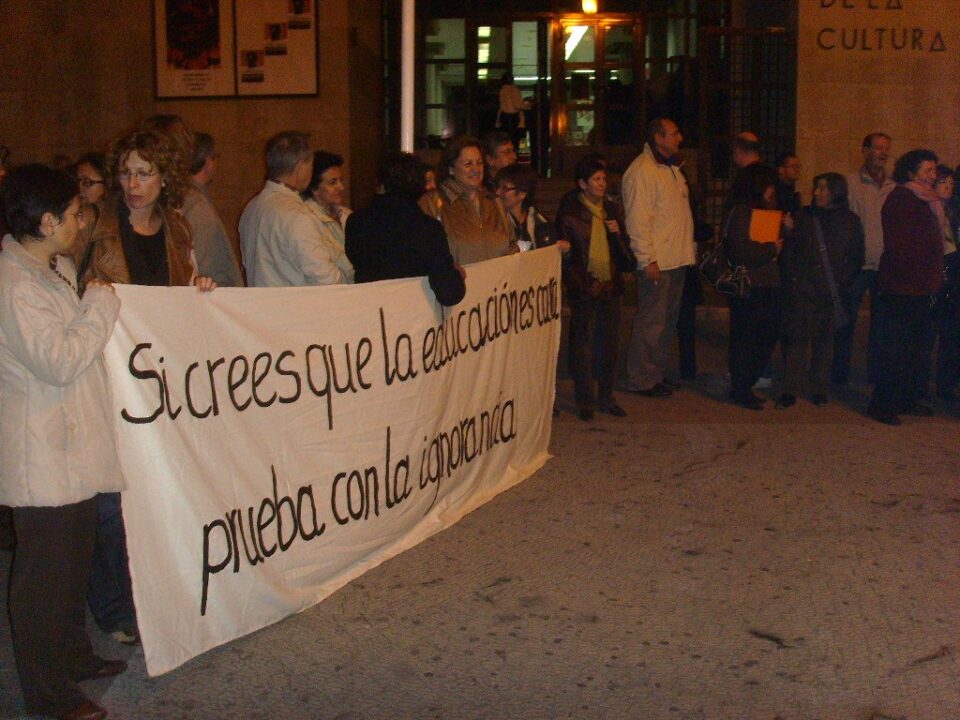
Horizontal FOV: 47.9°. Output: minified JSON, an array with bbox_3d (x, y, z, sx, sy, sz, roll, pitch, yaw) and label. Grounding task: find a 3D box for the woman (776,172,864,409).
[{"bbox_3d":[2.313,-0.480,7.327,0.520,1.530,0.380,8,13,38],"label":"woman"}]

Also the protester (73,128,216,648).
[{"bbox_3d":[-1.064,0.115,3.567,0.500,1.684,0.360,-4,11,-25],"label":"protester"}]

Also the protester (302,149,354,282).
[{"bbox_3d":[-0.719,-0.131,5.094,0.340,1.655,0.480,7,12,36],"label":"protester"}]

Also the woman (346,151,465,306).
[{"bbox_3d":[-0.345,-0.090,4.851,0.520,1.655,0.420,-2,10,-11],"label":"woman"}]

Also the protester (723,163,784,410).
[{"bbox_3d":[1.803,-0.478,7.063,0.380,1.596,0.470,6,11,30],"label":"protester"}]

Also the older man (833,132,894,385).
[{"bbox_3d":[2.817,-0.729,7.841,0.500,1.760,0.340,-4,11,-24],"label":"older man"}]

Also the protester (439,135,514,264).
[{"bbox_3d":[-0.024,-0.309,5.681,0.500,1.685,0.360,-5,11,-26],"label":"protester"}]

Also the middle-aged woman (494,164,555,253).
[{"bbox_3d":[0.236,-0.258,5.952,0.480,1.615,0.340,-2,10,-14],"label":"middle-aged woman"}]

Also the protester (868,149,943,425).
[{"bbox_3d":[2.709,-0.483,6.869,0.420,1.640,0.500,4,11,23],"label":"protester"}]

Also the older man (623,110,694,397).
[{"bbox_3d":[1.245,-0.740,7.586,0.420,1.850,0.540,5,11,25],"label":"older man"}]

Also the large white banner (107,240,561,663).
[{"bbox_3d":[-0.316,0.168,4.511,0.180,1.202,3.060,5,11,28],"label":"large white banner"}]

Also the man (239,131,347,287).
[{"bbox_3d":[-0.793,-0.091,4.552,0.400,1.690,0.540,-9,14,-43],"label":"man"}]

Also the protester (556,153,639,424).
[{"bbox_3d":[0.757,-0.487,6.970,0.500,1.620,0.380,-5,11,-26],"label":"protester"}]

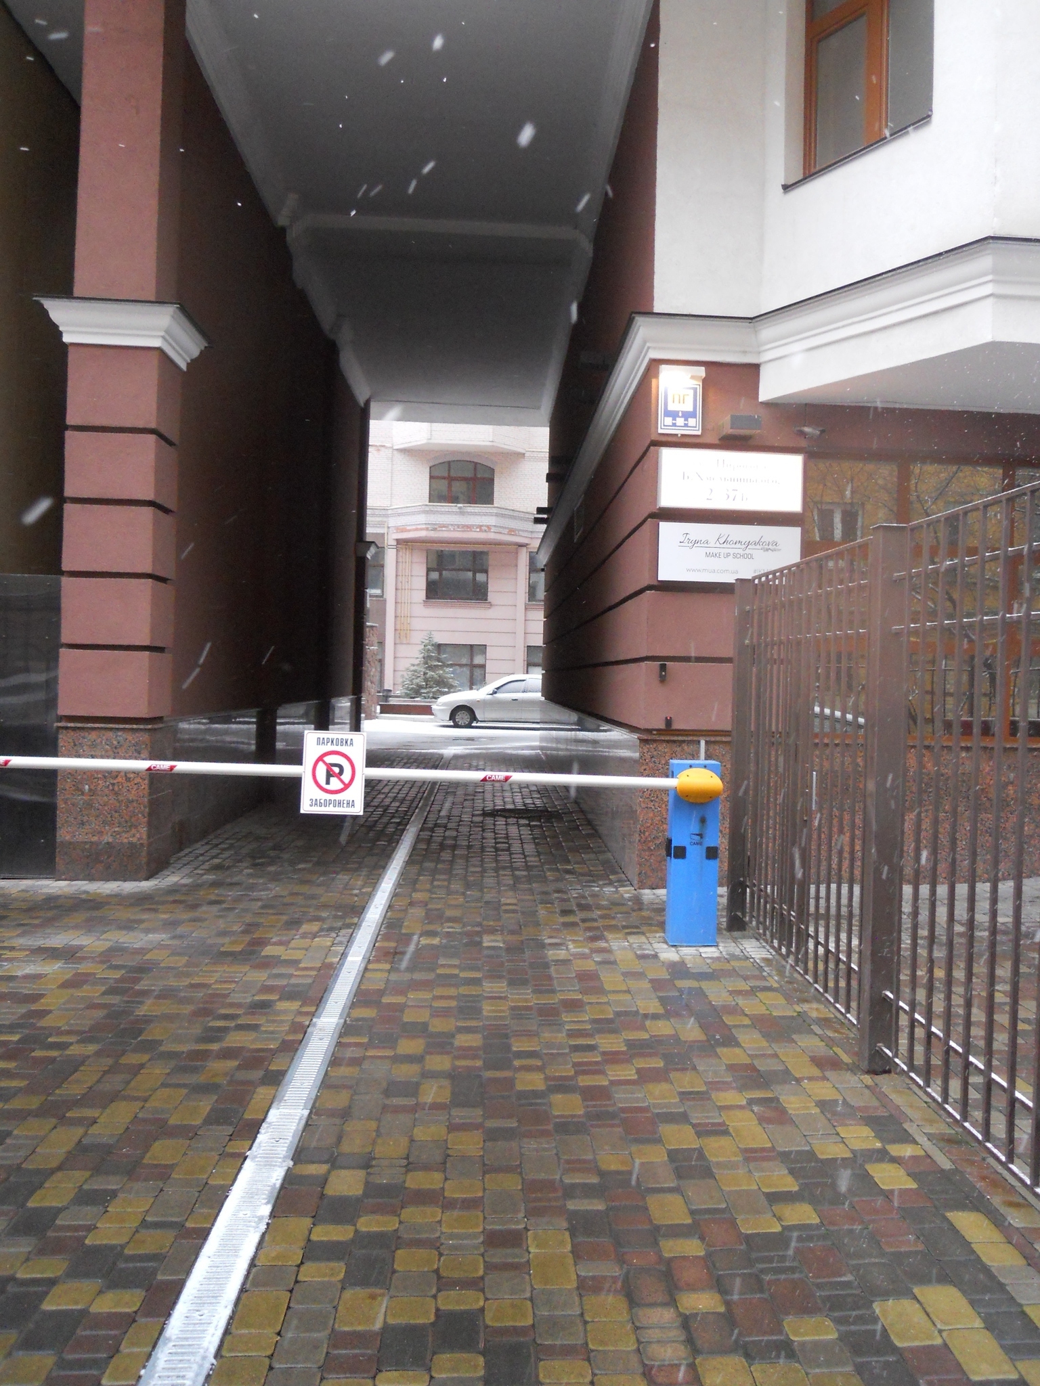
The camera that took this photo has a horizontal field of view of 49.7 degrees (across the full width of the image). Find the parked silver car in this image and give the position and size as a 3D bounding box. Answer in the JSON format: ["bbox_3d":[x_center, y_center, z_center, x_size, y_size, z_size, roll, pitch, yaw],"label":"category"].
[{"bbox_3d":[-0.254,0.217,30.510,4.240,1.440,1.680,2,1,-2],"label":"parked silver car"}]

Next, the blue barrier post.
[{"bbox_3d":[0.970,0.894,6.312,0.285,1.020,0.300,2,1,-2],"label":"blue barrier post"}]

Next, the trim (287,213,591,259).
[{"bbox_3d":[-0.897,-5.317,13.117,3.500,0.310,0.270,2,1,-2],"label":"trim"}]

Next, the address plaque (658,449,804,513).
[{"bbox_3d":[1.464,-1.470,7.819,0.990,0.405,0.120,2,1,-2],"label":"address plaque"}]

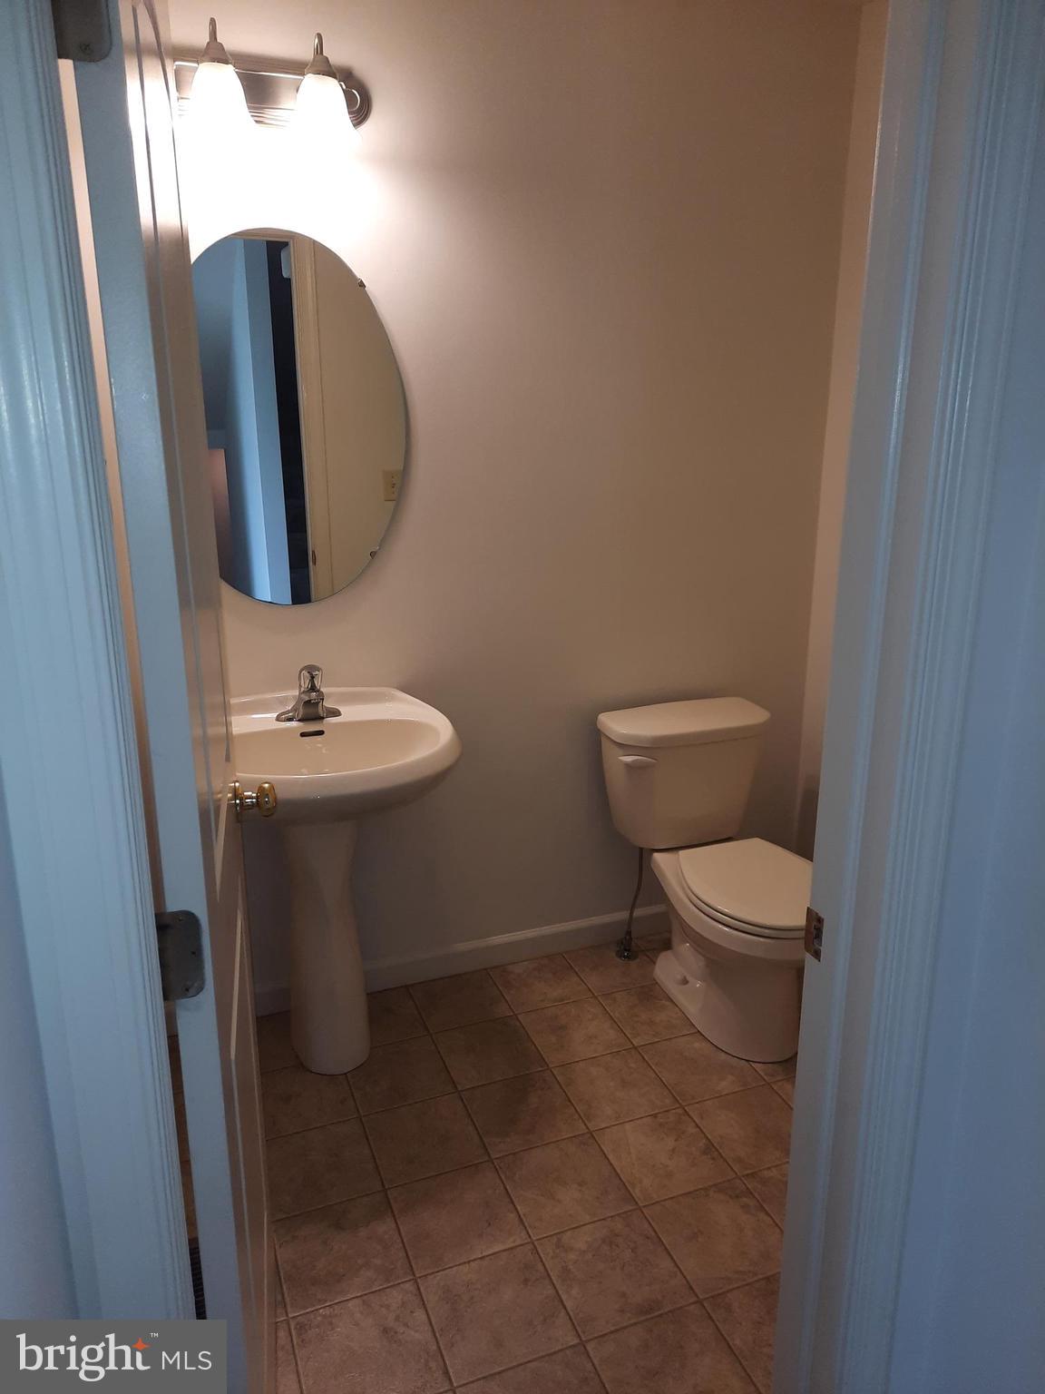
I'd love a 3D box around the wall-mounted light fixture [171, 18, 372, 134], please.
[{"bbox_3d":[-0.495,-1.188,1.953,0.450,0.185,0.180,-6,18,-20],"label":"wall-mounted light fixture"}]

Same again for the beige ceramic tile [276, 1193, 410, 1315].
[{"bbox_3d":[-0.341,1.042,1.895,0.225,0.010,0.225,-6,18,-20],"label":"beige ceramic tile"}]

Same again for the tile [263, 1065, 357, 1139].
[{"bbox_3d":[-0.507,0.918,2.303,0.225,0.010,0.225,-6,18,-20],"label":"tile"}]

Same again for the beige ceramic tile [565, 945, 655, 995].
[{"bbox_3d":[0.263,0.761,2.824,0.225,0.010,0.225,-6,18,-20],"label":"beige ceramic tile"}]

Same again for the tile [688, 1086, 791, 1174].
[{"bbox_3d":[0.511,0.946,2.212,0.225,0.010,0.225,-6,18,-20],"label":"tile"}]

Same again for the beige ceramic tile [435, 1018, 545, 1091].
[{"bbox_3d":[-0.081,0.880,2.485,0.227,0.010,0.227,-6,18,-20],"label":"beige ceramic tile"}]

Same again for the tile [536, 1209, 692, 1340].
[{"bbox_3d":[0.170,1.067,1.867,0.227,0.010,0.227,-6,18,-20],"label":"tile"}]

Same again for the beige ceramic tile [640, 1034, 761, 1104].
[{"bbox_3d":[0.433,0.896,2.440,0.227,0.010,0.227,-6,18,-20],"label":"beige ceramic tile"}]

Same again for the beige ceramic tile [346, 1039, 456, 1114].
[{"bbox_3d":[-0.296,0.903,2.405,0.227,0.010,0.227,-6,18,-20],"label":"beige ceramic tile"}]

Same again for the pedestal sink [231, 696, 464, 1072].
[{"bbox_3d":[-0.448,0.469,2.294,0.602,0.855,0.500,-6,18,-20],"label":"pedestal sink"}]

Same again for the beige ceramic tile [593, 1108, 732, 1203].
[{"bbox_3d":[0.298,0.970,2.133,0.225,0.010,0.225,-6,18,-20],"label":"beige ceramic tile"}]

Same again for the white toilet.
[{"bbox_3d":[0.532,0.463,2.554,0.455,0.718,0.705,-6,18,-20],"label":"white toilet"}]

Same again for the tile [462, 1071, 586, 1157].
[{"bbox_3d":[0.002,0.932,2.257,0.225,0.010,0.225,-6,18,-20],"label":"tile"}]

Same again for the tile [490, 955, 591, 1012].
[{"bbox_3d":[0.051,0.794,2.772,0.227,0.010,0.227,-6,18,-20],"label":"tile"}]

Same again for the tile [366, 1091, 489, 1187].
[{"bbox_3d":[-0.213,0.966,2.199,0.227,0.010,0.227,-6,18,-20],"label":"tile"}]

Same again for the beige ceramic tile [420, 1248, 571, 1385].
[{"bbox_3d":[-0.045,1.091,1.787,0.227,0.010,0.227,-6,18,-20],"label":"beige ceramic tile"}]

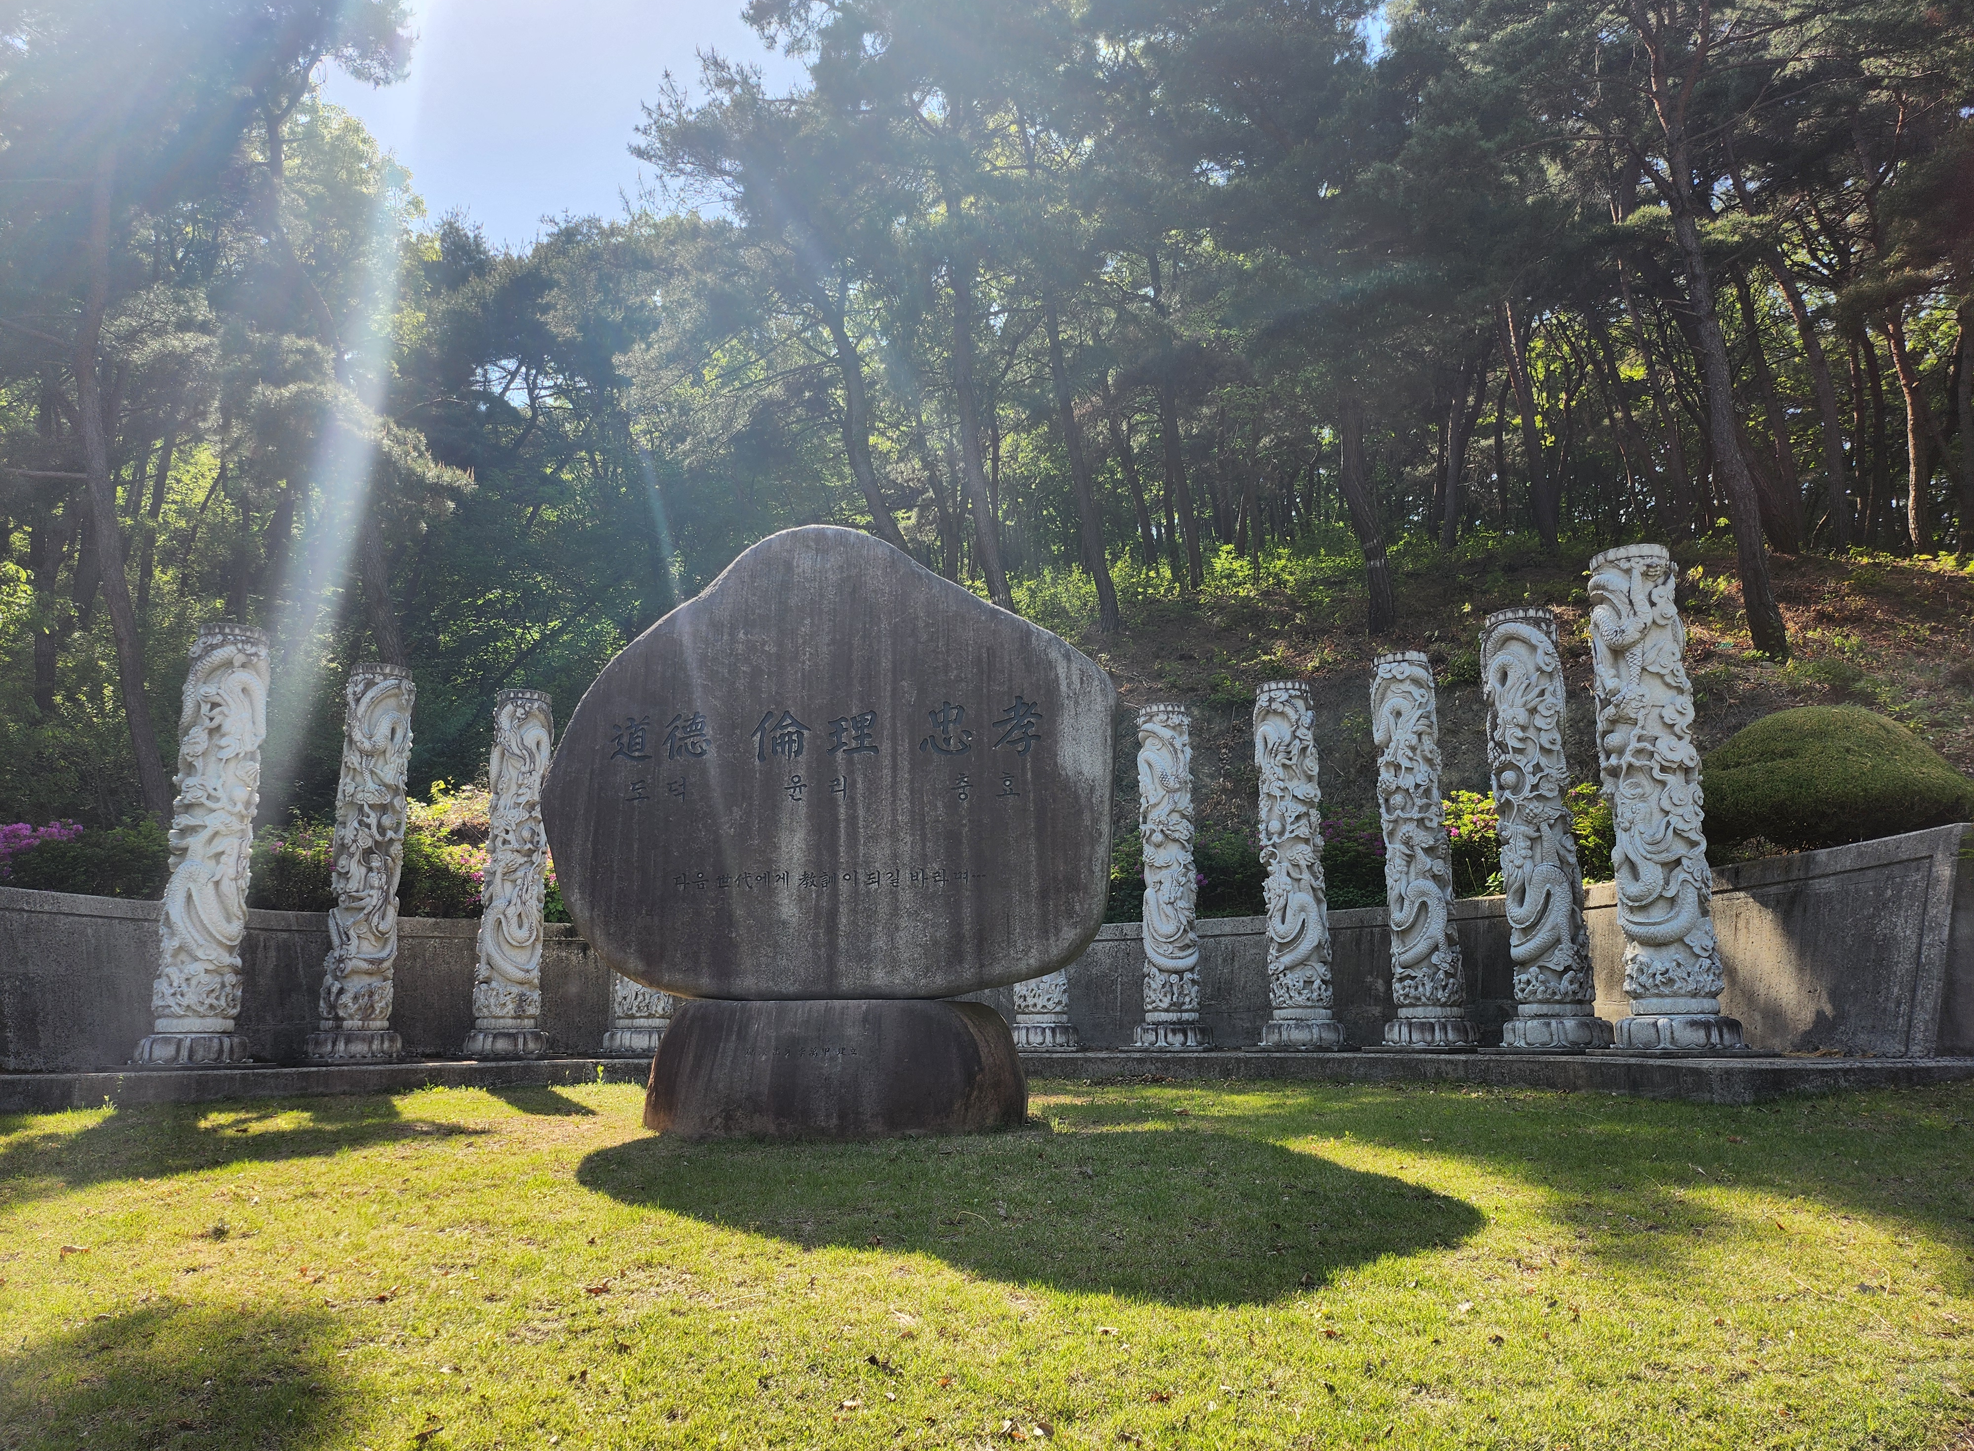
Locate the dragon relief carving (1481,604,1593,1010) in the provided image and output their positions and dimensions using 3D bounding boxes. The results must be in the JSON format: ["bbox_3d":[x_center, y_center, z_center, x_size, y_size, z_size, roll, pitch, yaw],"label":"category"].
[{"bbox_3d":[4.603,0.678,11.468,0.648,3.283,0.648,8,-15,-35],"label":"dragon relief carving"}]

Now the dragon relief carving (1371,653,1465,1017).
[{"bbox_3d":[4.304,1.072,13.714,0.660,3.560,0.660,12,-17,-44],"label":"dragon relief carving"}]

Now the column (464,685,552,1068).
[{"bbox_3d":[-4.738,1.459,13.765,0.846,3.618,0.846,8,-15,-33],"label":"column"}]

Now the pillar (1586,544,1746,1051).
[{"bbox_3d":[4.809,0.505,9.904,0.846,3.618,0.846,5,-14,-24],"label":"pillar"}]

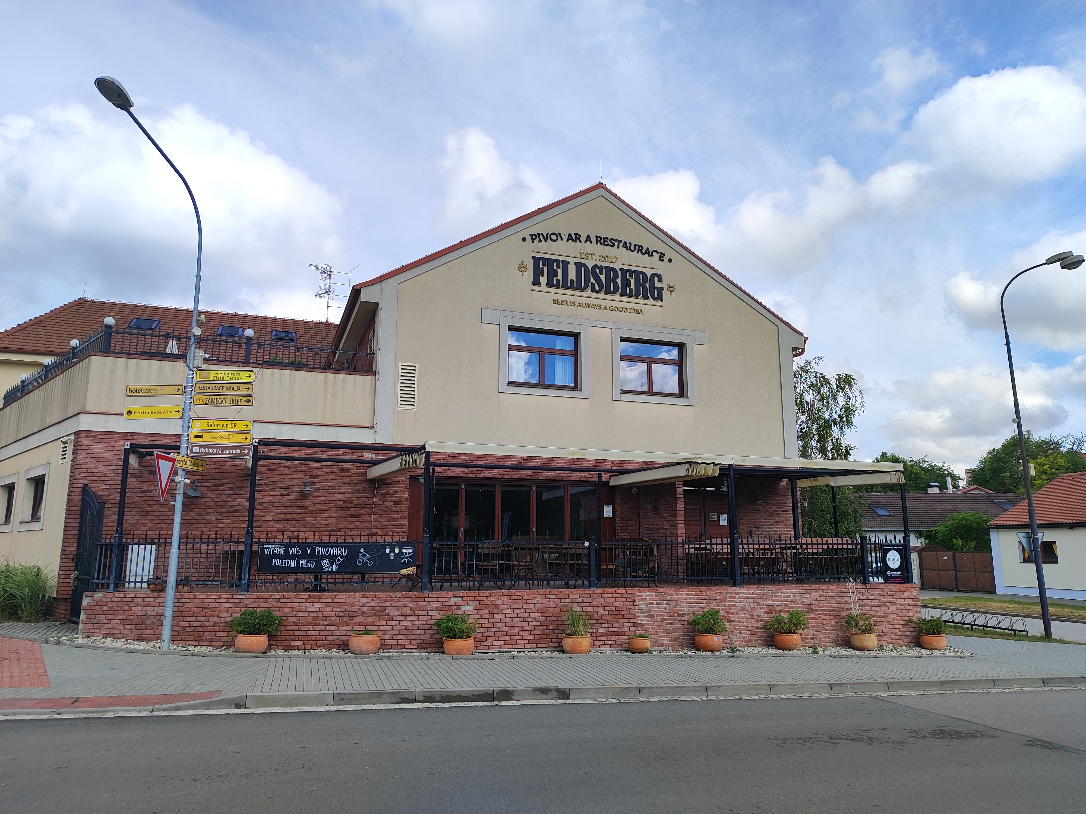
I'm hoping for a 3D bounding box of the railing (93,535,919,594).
[{"bbox_3d":[0.179,2.851,13.914,15.500,1.000,1.300,2,-11,-10],"label":"railing"}]

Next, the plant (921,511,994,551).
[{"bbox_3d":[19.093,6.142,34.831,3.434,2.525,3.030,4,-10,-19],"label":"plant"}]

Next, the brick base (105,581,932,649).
[{"bbox_3d":[0.128,3.957,13.712,15.900,1.270,1.400,2,-11,-10],"label":"brick base"}]

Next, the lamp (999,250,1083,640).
[{"bbox_3d":[13.378,0.774,19.543,2.373,10.100,0.707,0,-9,0],"label":"lamp"}]

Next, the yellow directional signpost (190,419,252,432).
[{"bbox_3d":[-5.260,0.299,12.325,0.955,0.195,0.040,2,-10,-9],"label":"yellow directional signpost"}]

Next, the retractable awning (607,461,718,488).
[{"bbox_3d":[2.549,1.542,16.390,0.800,0.270,3.400,4,-11,-19],"label":"retractable awning"}]

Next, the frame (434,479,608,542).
[{"bbox_3d":[-0.570,2.833,17.526,4.450,2.280,0.200,4,-11,-19],"label":"frame"}]

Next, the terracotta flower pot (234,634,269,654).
[{"bbox_3d":[-4.565,3.711,11.795,0.532,0.300,0.532,3,-11,-17],"label":"terracotta flower pot"}]

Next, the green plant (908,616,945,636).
[{"bbox_3d":[7.813,4.445,15.290,0.707,0.394,0.606,0,-9,0],"label":"green plant"}]

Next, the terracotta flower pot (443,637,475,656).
[{"bbox_3d":[-1.372,3.913,12.330,0.503,0.255,0.503,0,-9,0],"label":"terracotta flower pot"}]

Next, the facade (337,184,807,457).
[{"bbox_3d":[1.427,-2.341,19.518,12.423,7.120,1.010,4,-10,-19],"label":"facade"}]

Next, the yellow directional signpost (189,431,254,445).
[{"bbox_3d":[-5.299,0.510,12.402,0.975,0.197,0.040,2,-10,-10],"label":"yellow directional signpost"}]

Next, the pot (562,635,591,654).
[{"bbox_3d":[0.582,4.066,12.920,0.492,0.297,0.492,0,-9,0],"label":"pot"}]

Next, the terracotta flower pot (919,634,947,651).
[{"bbox_3d":[7.733,4.684,14.952,0.556,0.310,0.556,0,-10,0],"label":"terracotta flower pot"}]

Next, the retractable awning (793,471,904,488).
[{"bbox_3d":[7.212,1.785,18.038,0.303,0.253,3.737,4,-10,-19],"label":"retractable awning"}]

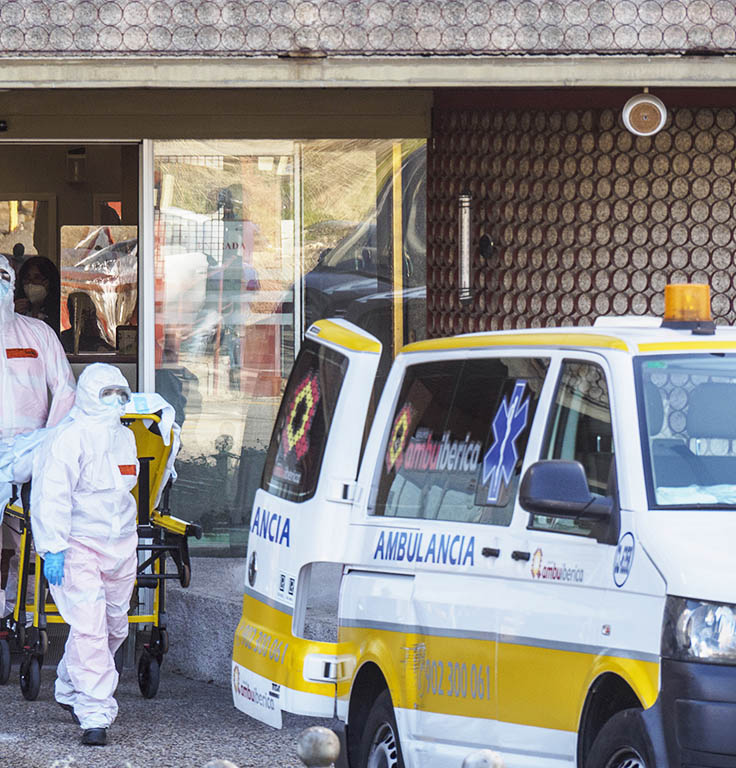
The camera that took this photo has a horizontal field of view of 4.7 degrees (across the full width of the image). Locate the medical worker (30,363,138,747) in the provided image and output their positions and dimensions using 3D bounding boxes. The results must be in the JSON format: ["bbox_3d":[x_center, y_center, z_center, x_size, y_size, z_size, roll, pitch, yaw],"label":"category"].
[{"bbox_3d":[-1.204,0.724,37.700,0.520,1.630,0.400,-1,1,-32],"label":"medical worker"}]

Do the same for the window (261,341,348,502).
[{"bbox_3d":[-0.229,0.146,33.600,0.050,0.575,0.640,13,2,-18],"label":"window"}]

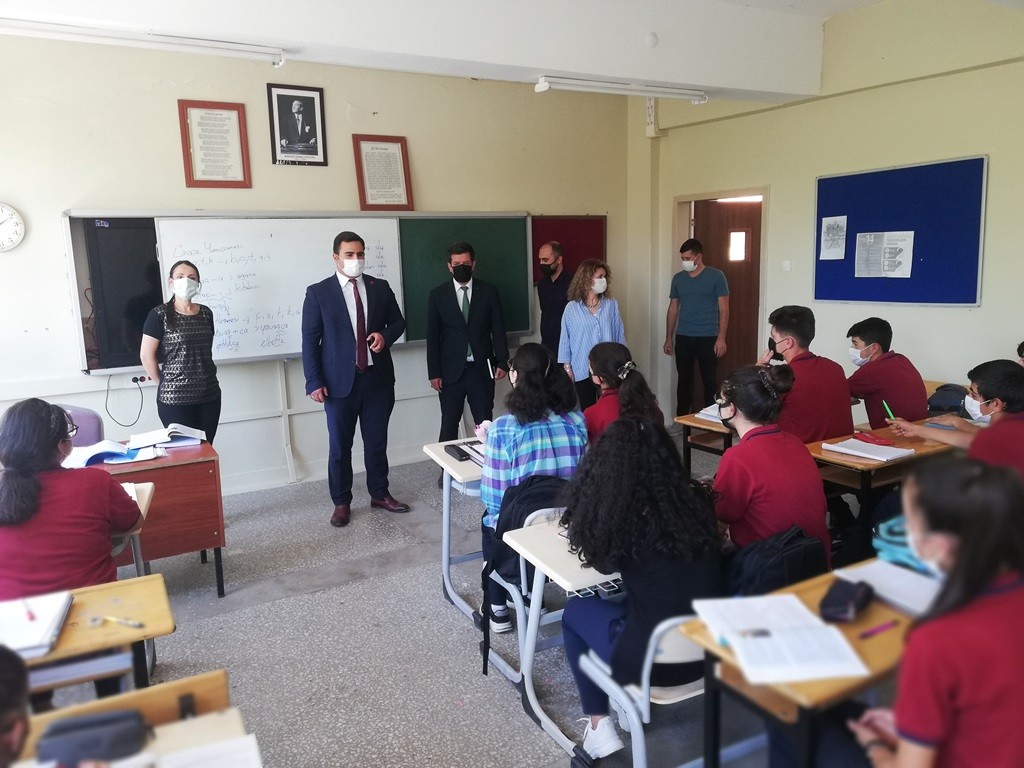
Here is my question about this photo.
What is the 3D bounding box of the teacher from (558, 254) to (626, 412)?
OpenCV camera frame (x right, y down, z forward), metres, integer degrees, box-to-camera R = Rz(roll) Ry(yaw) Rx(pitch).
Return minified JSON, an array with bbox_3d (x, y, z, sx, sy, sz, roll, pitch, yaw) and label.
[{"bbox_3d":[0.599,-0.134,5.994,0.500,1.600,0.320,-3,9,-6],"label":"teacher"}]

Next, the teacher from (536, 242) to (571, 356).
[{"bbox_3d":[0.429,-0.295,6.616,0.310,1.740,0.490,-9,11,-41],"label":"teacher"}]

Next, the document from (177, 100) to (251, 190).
[{"bbox_3d":[-1.998,-1.621,5.416,0.432,0.570,0.030,-7,10,-32],"label":"document"}]

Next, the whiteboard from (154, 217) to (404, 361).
[{"bbox_3d":[-1.582,-0.700,5.733,1.730,0.955,0.045,-7,10,-31],"label":"whiteboard"}]

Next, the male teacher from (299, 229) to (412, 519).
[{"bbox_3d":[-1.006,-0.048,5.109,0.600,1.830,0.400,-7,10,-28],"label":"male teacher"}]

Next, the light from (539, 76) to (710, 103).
[{"bbox_3d":[0.730,-1.861,5.108,1.250,0.085,0.120,-6,10,-28],"label":"light"}]

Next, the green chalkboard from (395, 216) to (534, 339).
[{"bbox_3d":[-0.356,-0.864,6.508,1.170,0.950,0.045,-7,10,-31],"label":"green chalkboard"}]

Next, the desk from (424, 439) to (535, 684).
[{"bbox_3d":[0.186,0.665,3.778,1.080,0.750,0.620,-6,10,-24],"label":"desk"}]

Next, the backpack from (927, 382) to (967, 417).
[{"bbox_3d":[2.653,0.219,4.800,0.200,0.420,0.310,-7,10,-31],"label":"backpack"}]

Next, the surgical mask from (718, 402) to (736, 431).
[{"bbox_3d":[0.723,0.114,2.607,0.140,0.120,0.100,-9,12,-37],"label":"surgical mask"}]

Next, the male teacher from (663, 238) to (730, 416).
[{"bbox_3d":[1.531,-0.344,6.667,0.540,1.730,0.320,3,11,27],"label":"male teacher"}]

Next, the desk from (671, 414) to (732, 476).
[{"bbox_3d":[1.494,0.517,4.502,1.200,0.740,0.420,-7,10,-31],"label":"desk"}]

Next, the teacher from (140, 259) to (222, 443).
[{"bbox_3d":[-1.975,0.098,4.873,0.450,1.675,0.320,-7,10,-28],"label":"teacher"}]

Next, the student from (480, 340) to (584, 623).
[{"bbox_3d":[0.076,0.455,3.406,0.480,1.290,0.650,-7,11,-28],"label":"student"}]

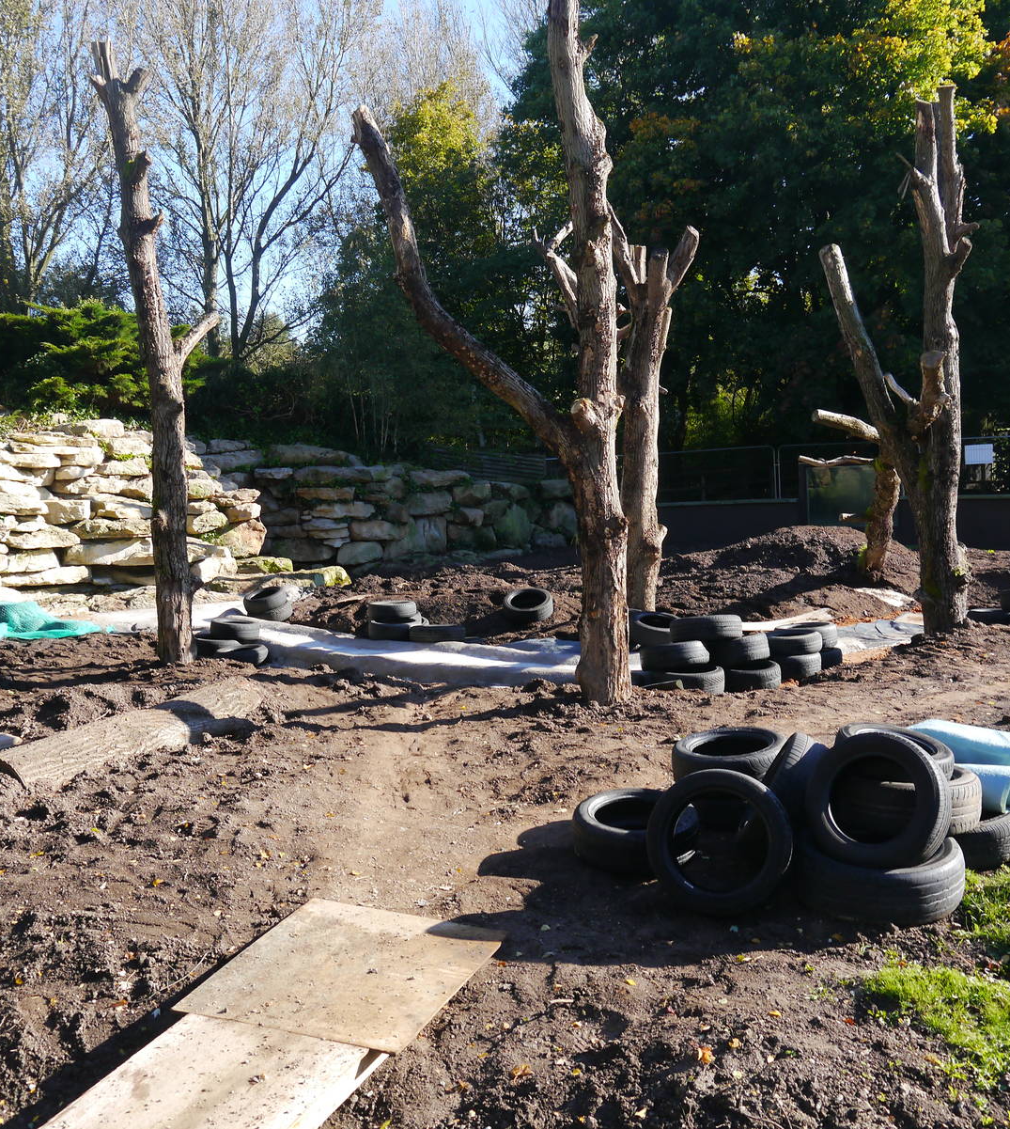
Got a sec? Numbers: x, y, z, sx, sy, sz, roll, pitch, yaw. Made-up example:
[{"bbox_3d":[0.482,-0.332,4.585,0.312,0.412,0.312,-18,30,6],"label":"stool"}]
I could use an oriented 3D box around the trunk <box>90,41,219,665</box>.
[{"bbox_3d":[-3.779,-2.242,13.092,1.403,6.630,1.000,0,4,0],"label":"trunk"}]

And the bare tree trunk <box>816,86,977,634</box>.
[{"bbox_3d":[3.825,-2.023,11.900,1.480,5.250,1.100,-1,5,0],"label":"bare tree trunk"}]

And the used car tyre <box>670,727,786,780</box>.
[{"bbox_3d":[1.189,1.040,6.450,0.605,0.200,0.605,-5,9,0],"label":"used car tyre"}]

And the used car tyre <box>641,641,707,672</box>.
[{"bbox_3d":[1.478,0.793,10.600,0.600,0.195,0.600,-7,-2,0],"label":"used car tyre"}]

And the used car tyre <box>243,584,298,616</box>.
[{"bbox_3d":[-3.163,0.479,16.100,0.630,0.200,0.630,-17,10,0],"label":"used car tyre"}]

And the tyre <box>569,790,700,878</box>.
[{"bbox_3d":[0.626,1.282,5.820,0.610,0.200,0.610,0,12,0],"label":"tyre"}]

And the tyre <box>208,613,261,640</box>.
[{"bbox_3d":[-3.032,0.690,13.600,0.580,0.175,0.580,1,6,0],"label":"tyre"}]

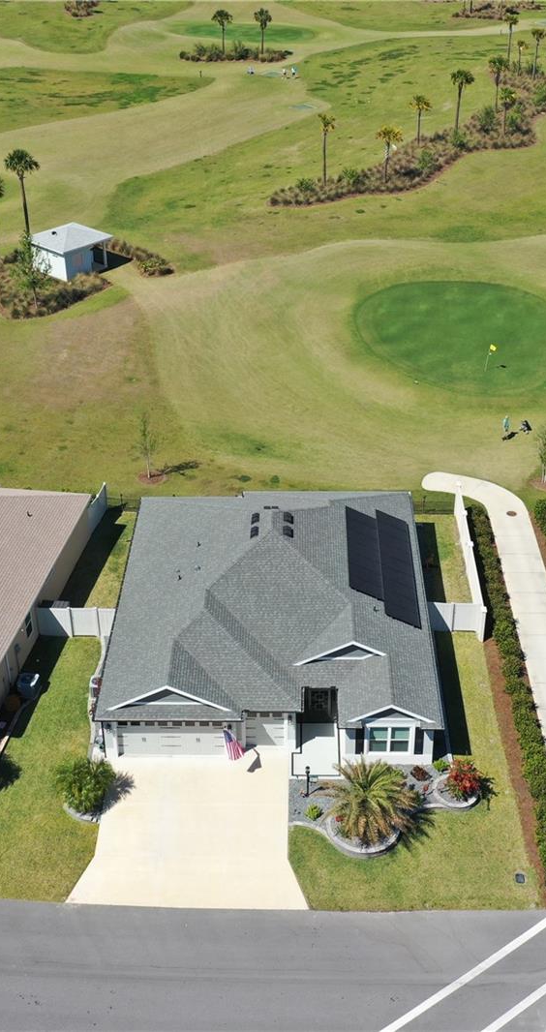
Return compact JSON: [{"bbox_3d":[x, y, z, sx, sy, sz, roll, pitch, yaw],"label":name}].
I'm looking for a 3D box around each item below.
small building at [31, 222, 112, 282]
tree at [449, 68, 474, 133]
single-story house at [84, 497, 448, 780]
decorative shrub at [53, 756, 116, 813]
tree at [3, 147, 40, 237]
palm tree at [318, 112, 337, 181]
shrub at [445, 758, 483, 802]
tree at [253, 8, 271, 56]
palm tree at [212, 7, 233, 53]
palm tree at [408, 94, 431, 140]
[{"bbox_3d":[-17.461,-23.220,104.436,5.200,3.450,5.400,25,41,34],"label":"small building"},{"bbox_3d":[21.342,-47.426,137.834,2.800,7.140,2.800,-1,33,0],"label":"tree"},{"bbox_3d":[-0.013,3.355,59.907,15.200,6.300,19.400,0,33,2],"label":"single-story house"},{"bbox_3d":[-8.025,11.356,51.324,2.550,2.300,2.500,-1,33,0],"label":"decorative shrub"},{"bbox_3d":[-23.414,-30.116,113.977,3.500,9.366,3.500,-1,31,0],"label":"tree"},{"bbox_3d":[5.845,-40.114,131.375,2.200,7.605,2.200,-1,31,0],"label":"palm tree"},{"bbox_3d":[8.225,11.265,51.723,1.550,1.600,1.500,-1,33,0],"label":"shrub"},{"bbox_3d":[-1.509,-69.926,174.061,2.600,6.520,2.600,-1,33,0],"label":"tree"},{"bbox_3d":[-7.224,-70.217,174.782,2.900,6.380,2.900,-1,33,0],"label":"palm tree"},{"bbox_3d":[16.495,-44.343,134.717,2.700,5.440,2.700,-1,33,0],"label":"palm tree"}]

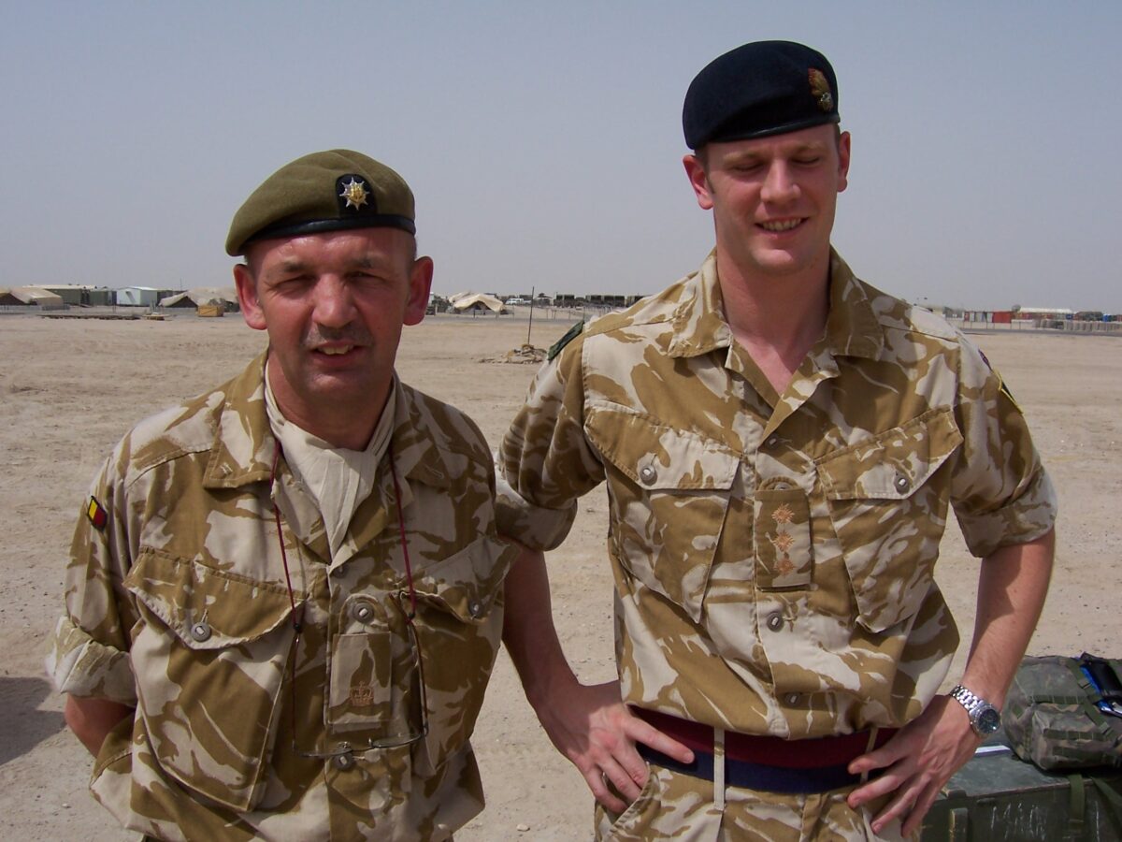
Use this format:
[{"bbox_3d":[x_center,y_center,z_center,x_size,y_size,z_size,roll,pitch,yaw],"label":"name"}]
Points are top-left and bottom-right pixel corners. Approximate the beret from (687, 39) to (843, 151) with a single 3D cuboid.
[{"bbox_3d":[0.218,-0.364,1.290,0.176,0.110,0.230,-8,14,2],"label":"beret"}]

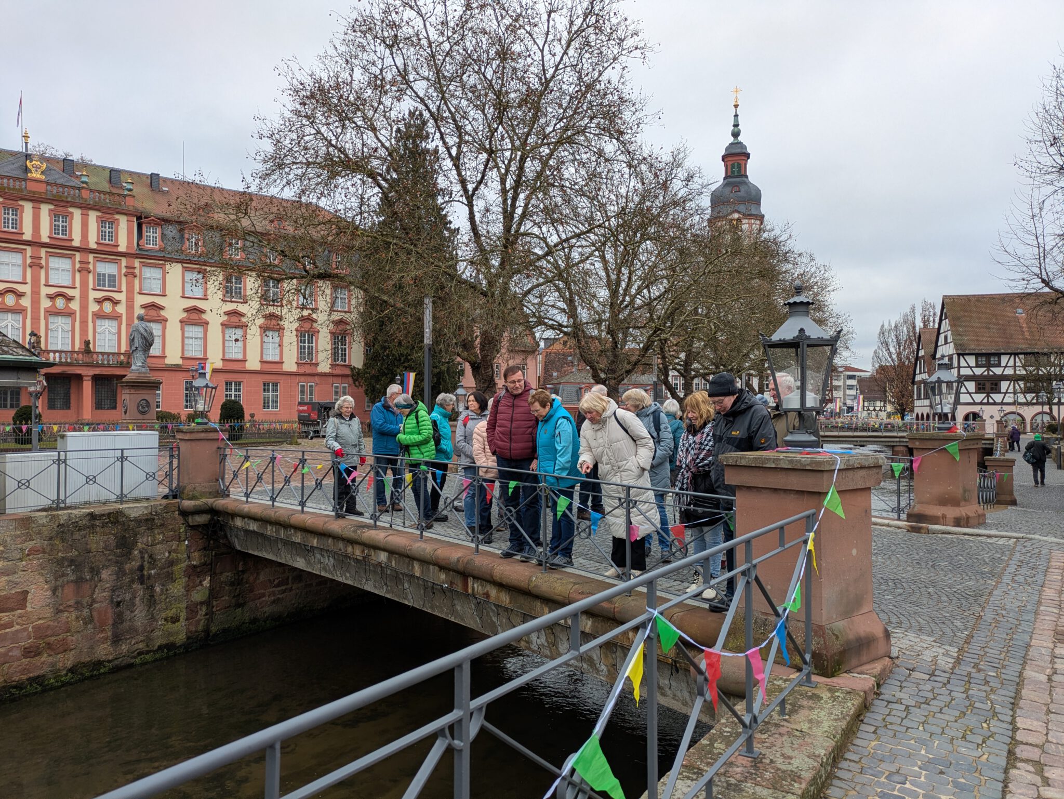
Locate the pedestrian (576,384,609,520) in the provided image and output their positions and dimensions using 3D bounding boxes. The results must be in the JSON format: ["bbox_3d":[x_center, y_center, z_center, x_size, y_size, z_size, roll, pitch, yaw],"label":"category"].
[{"bbox_3d":[0.796,0.659,10.150,0.420,1.730,0.500,0,-1,0],"label":"pedestrian"}]

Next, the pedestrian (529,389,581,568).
[{"bbox_3d":[0.210,0.685,7.058,0.420,1.569,0.500,1,-2,-38],"label":"pedestrian"}]

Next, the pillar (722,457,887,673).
[{"bbox_3d":[1.750,0.988,4.947,0.750,1.250,0.750,1,-2,-39],"label":"pillar"}]

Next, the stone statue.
[{"bbox_3d":[-18.019,-2.611,35.500,1.120,2.760,0.920,1,-2,-42],"label":"stone statue"}]

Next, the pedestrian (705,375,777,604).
[{"bbox_3d":[1.488,0.649,5.450,0.420,1.650,0.530,1,-2,-41],"label":"pedestrian"}]

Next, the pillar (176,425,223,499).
[{"bbox_3d":[-5.678,1.095,13.224,0.726,1.200,0.726,1,-2,-39],"label":"pillar"}]

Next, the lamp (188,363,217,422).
[{"bbox_3d":[-5.675,-0.033,13.252,0.510,1.056,0.550,1,-2,-38],"label":"lamp"}]

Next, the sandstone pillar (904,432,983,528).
[{"bbox_3d":[5.857,1.116,10.875,0.750,1.250,0.750,1,-2,-39],"label":"sandstone pillar"}]

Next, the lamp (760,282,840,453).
[{"bbox_3d":[1.733,-0.210,4.970,0.370,1.080,0.370,1,-2,-30],"label":"lamp"}]

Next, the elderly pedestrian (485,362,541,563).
[{"bbox_3d":[-0.181,0.573,7.446,0.540,1.809,0.380,0,-1,18],"label":"elderly pedestrian"}]

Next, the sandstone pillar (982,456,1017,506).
[{"bbox_3d":[11.036,1.929,18.100,0.730,1.160,0.730,-1,-2,33],"label":"sandstone pillar"}]

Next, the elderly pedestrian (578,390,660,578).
[{"bbox_3d":[0.736,0.691,6.639,0.600,1.541,0.580,-1,-2,40],"label":"elderly pedestrian"}]

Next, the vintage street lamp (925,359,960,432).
[{"bbox_3d":[5.622,-0.050,10.460,0.510,1.056,0.550,-1,-2,41],"label":"vintage street lamp"}]

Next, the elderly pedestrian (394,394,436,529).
[{"bbox_3d":[-1.427,0.725,9.396,0.500,1.593,0.500,1,-2,-22],"label":"elderly pedestrian"}]

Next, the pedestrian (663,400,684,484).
[{"bbox_3d":[1.788,0.766,9.700,0.500,1.570,0.380,-1,-2,30],"label":"pedestrian"}]

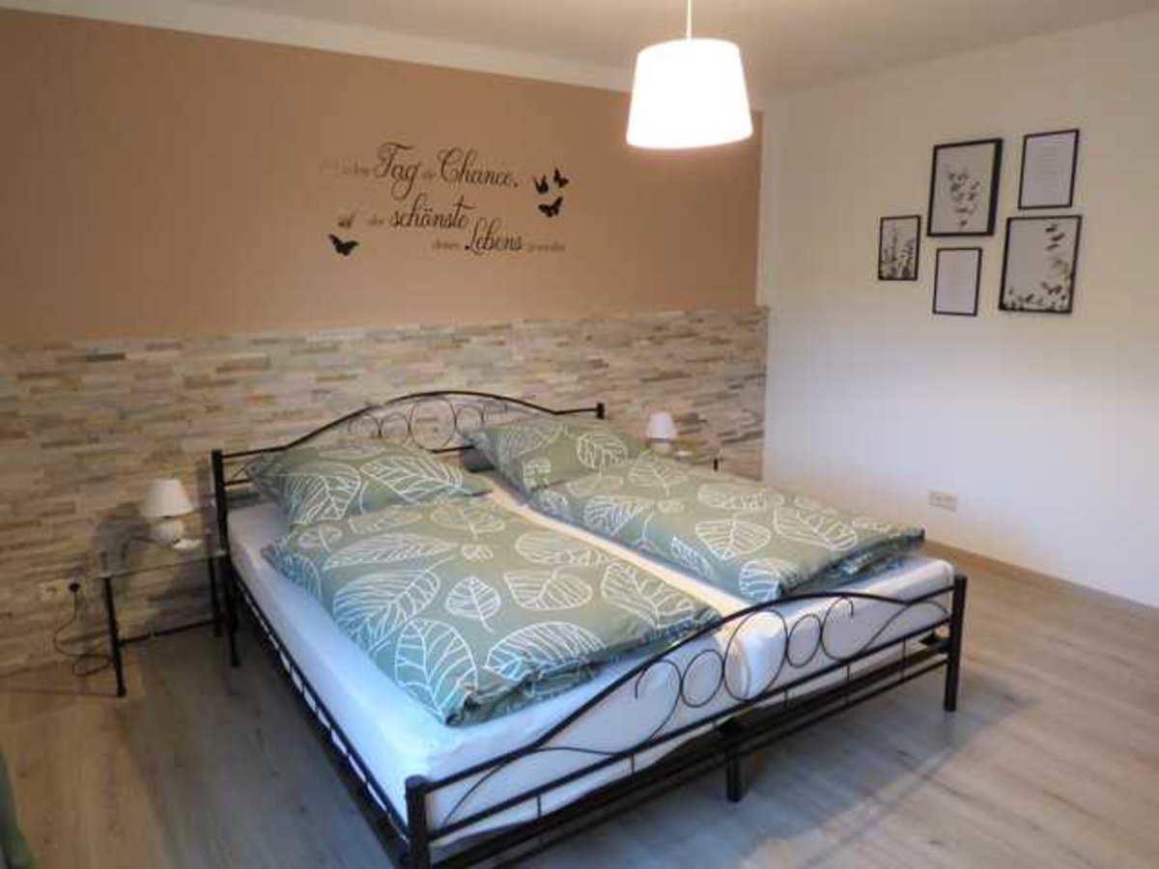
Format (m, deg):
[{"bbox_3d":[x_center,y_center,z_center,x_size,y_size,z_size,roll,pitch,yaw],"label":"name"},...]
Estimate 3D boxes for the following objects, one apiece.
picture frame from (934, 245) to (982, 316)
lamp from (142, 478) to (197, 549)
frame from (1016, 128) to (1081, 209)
[{"bbox_3d":[1.832,-0.737,3.729,0.018,0.315,0.221,-9,14,-35],"label":"picture frame"},{"bbox_3d":[-1.546,0.289,2.880,0.172,0.242,0.172,-8,14,-32],"label":"lamp"},{"bbox_3d":[2.039,-1.146,3.348,0.018,0.315,0.222,-9,14,-35],"label":"frame"}]

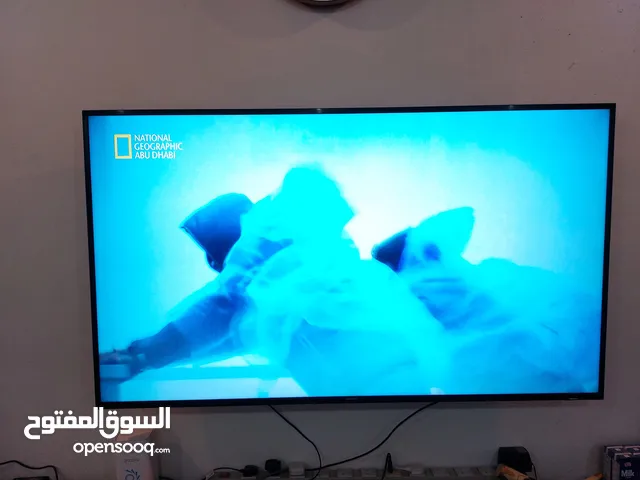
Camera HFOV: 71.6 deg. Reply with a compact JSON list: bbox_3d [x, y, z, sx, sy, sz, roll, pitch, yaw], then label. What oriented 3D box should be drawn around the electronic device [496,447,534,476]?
[{"bbox_3d":[0.550,0.618,1.250,0.074,0.051,0.047,-1,5,0],"label":"electronic device"}]

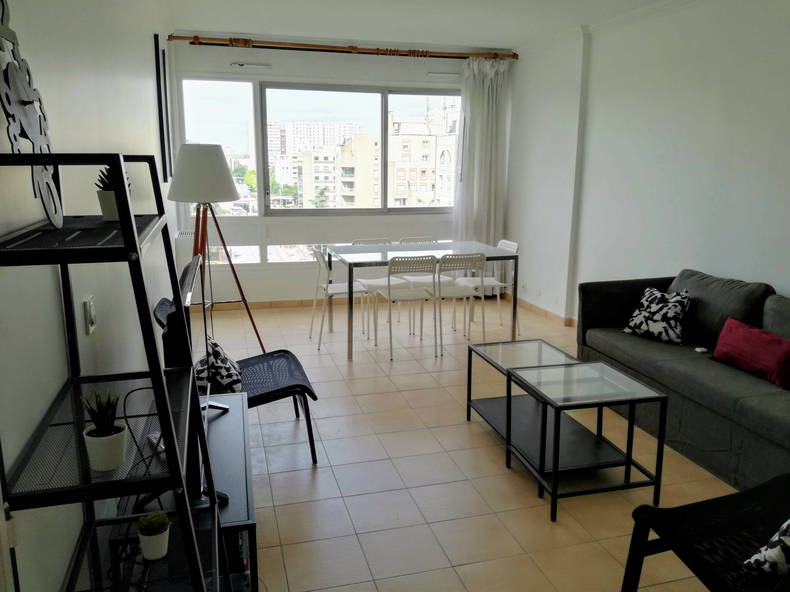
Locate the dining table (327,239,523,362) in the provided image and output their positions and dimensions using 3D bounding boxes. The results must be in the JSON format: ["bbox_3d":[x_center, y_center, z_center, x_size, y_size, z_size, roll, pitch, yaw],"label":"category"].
[{"bbox_3d":[0.197,0.006,5.090,1.360,0.740,0.855,-3,12,-15],"label":"dining table"}]

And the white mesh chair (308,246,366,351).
[{"bbox_3d":[-0.439,-0.001,5.036,0.480,0.775,0.400,-4,13,-17],"label":"white mesh chair"}]

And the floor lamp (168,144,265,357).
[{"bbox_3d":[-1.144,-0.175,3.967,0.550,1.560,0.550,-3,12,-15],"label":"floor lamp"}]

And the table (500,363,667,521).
[{"bbox_3d":[0.828,0.624,2.762,0.500,0.500,0.495,-3,12,-13],"label":"table"}]

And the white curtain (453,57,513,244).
[{"bbox_3d":[0.927,-1.194,6.456,0.600,2.460,0.160,-3,12,-15],"label":"white curtain"}]

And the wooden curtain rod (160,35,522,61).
[{"bbox_3d":[-0.366,-2.353,5.866,3.378,0.065,0.085,-3,12,-15],"label":"wooden curtain rod"}]

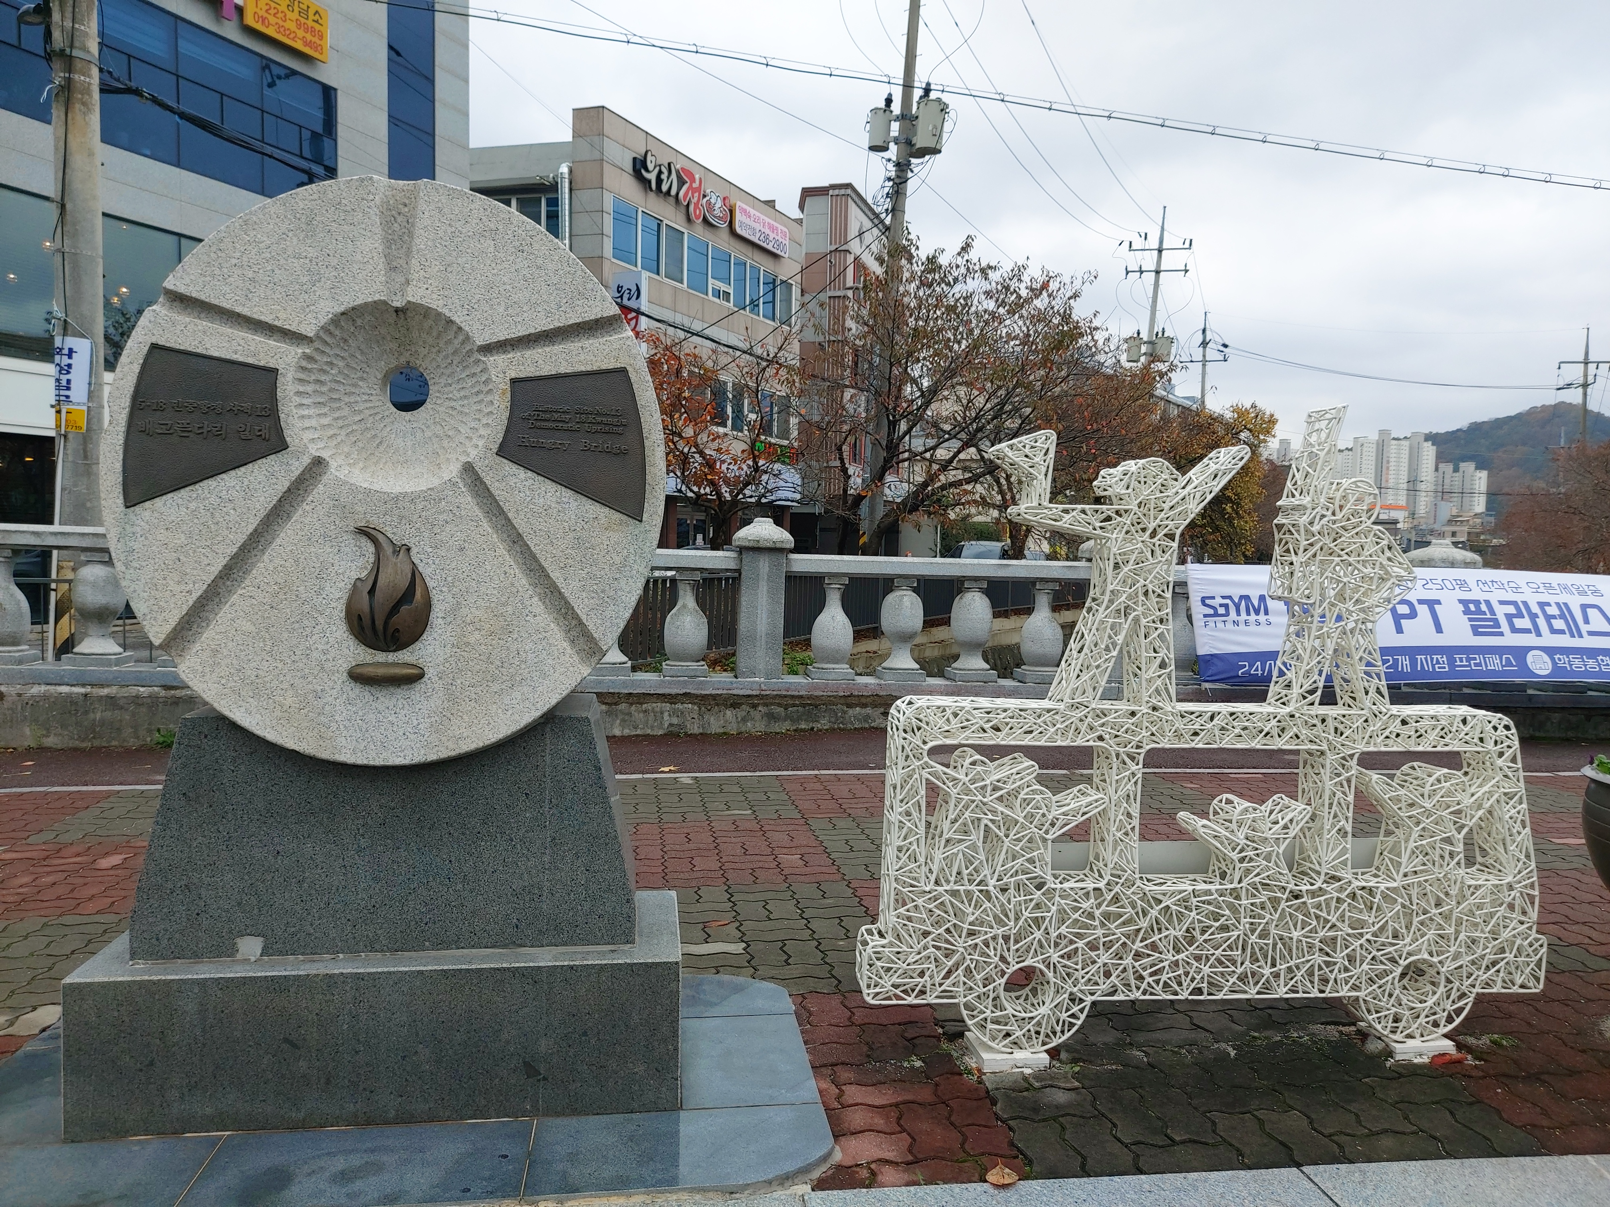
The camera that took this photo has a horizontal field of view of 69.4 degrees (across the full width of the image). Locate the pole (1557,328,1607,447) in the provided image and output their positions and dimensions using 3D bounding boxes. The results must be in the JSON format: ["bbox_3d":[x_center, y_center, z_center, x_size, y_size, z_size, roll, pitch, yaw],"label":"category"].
[{"bbox_3d":[40.625,-7.577,60.821,2.500,13.590,0.800,2,3,25],"label":"pole"}]

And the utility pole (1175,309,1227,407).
[{"bbox_3d":[22.917,-9.067,67.366,2.500,15.520,0.600,2,3,25],"label":"utility pole"}]

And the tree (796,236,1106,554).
[{"bbox_3d":[2.703,-3.108,22.174,5.300,7.380,4.900,2,3,25],"label":"tree"}]

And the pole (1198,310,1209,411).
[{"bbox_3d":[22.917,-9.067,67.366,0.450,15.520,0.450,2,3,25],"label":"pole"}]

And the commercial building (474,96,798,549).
[{"bbox_3d":[-6.931,-5.895,33.626,10.000,11.630,10.530,2,3,25],"label":"commercial building"}]

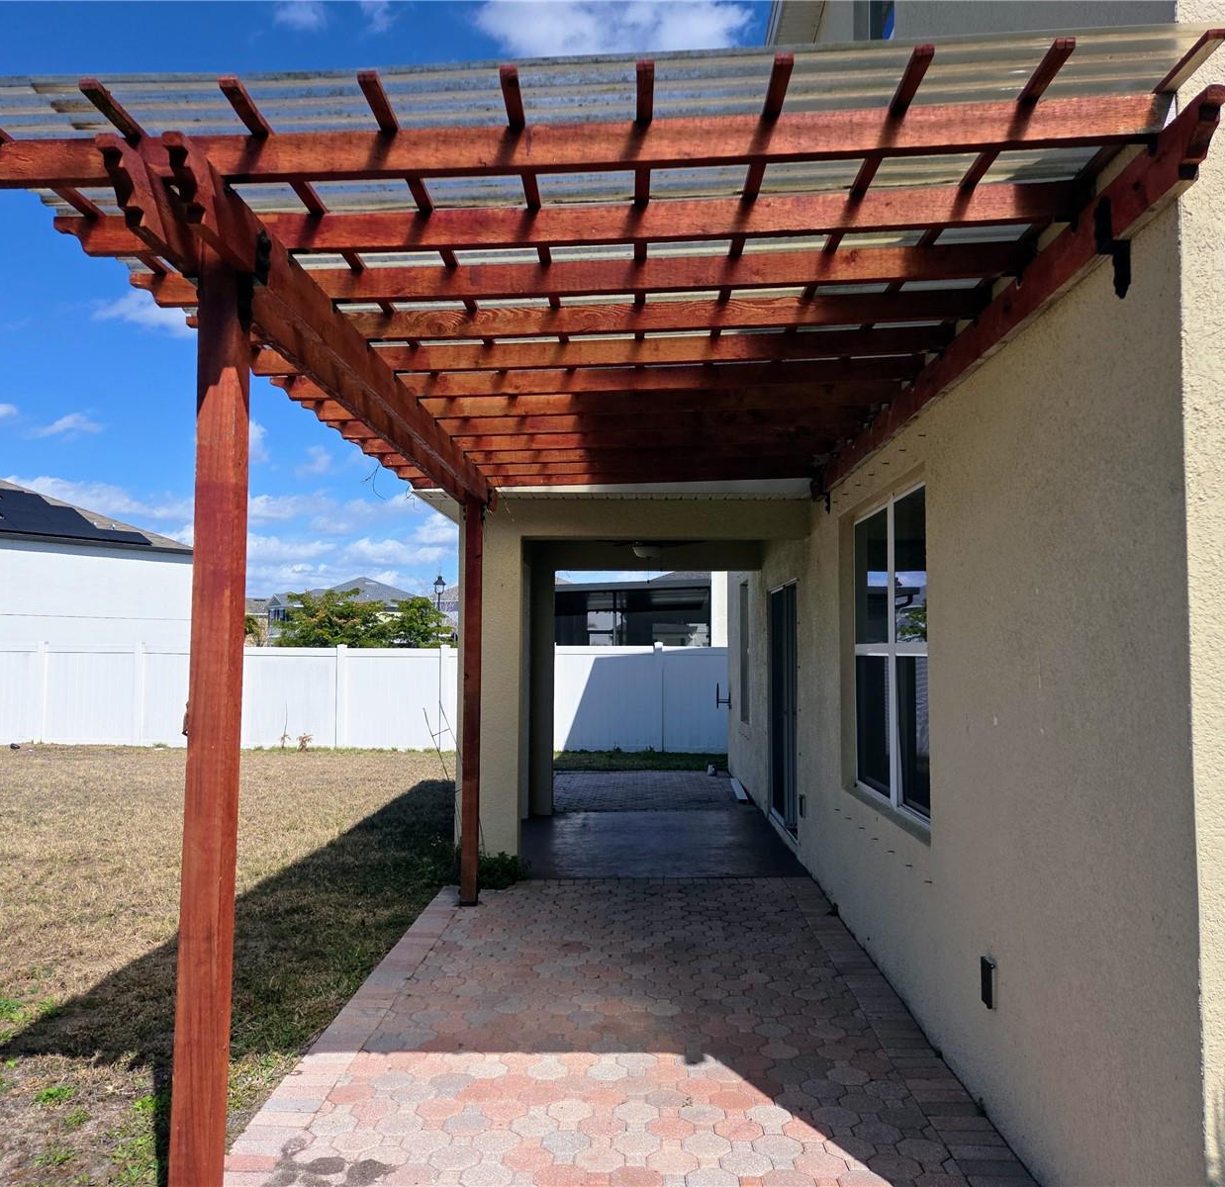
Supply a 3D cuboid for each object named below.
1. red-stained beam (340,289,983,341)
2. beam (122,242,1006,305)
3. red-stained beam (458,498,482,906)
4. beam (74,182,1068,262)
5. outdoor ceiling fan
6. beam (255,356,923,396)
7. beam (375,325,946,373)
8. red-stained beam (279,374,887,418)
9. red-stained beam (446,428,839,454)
[{"bbox_3d":[-0.038,-0.930,3.570,2.610,0.088,0.038,-2,-3,1],"label":"red-stained beam"},{"bbox_3d":[-0.104,-0.950,3.166,2.722,0.088,0.038,-2,-3,1],"label":"beam"},{"bbox_3d":[-0.860,0.623,6.470,0.093,2.531,0.093,0,-3,1],"label":"red-stained beam"},{"bbox_3d":[-0.115,-0.972,2.761,2.722,0.088,0.038,-2,-3,1],"label":"beam"},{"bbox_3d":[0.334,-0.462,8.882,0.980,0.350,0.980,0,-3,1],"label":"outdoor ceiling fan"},{"bbox_3d":[-0.073,-0.885,4.381,2.722,0.088,0.038,-2,-3,1],"label":"beam"},{"bbox_3d":[-0.028,-0.909,3.975,2.610,0.088,0.038,-2,-3,1],"label":"beam"},{"bbox_3d":[-0.062,-0.863,4.787,2.722,0.088,0.038,-2,-3,1],"label":"red-stained beam"},{"bbox_3d":[0.053,-0.823,5.595,2.533,0.088,0.038,-2,-3,1],"label":"red-stained beam"}]

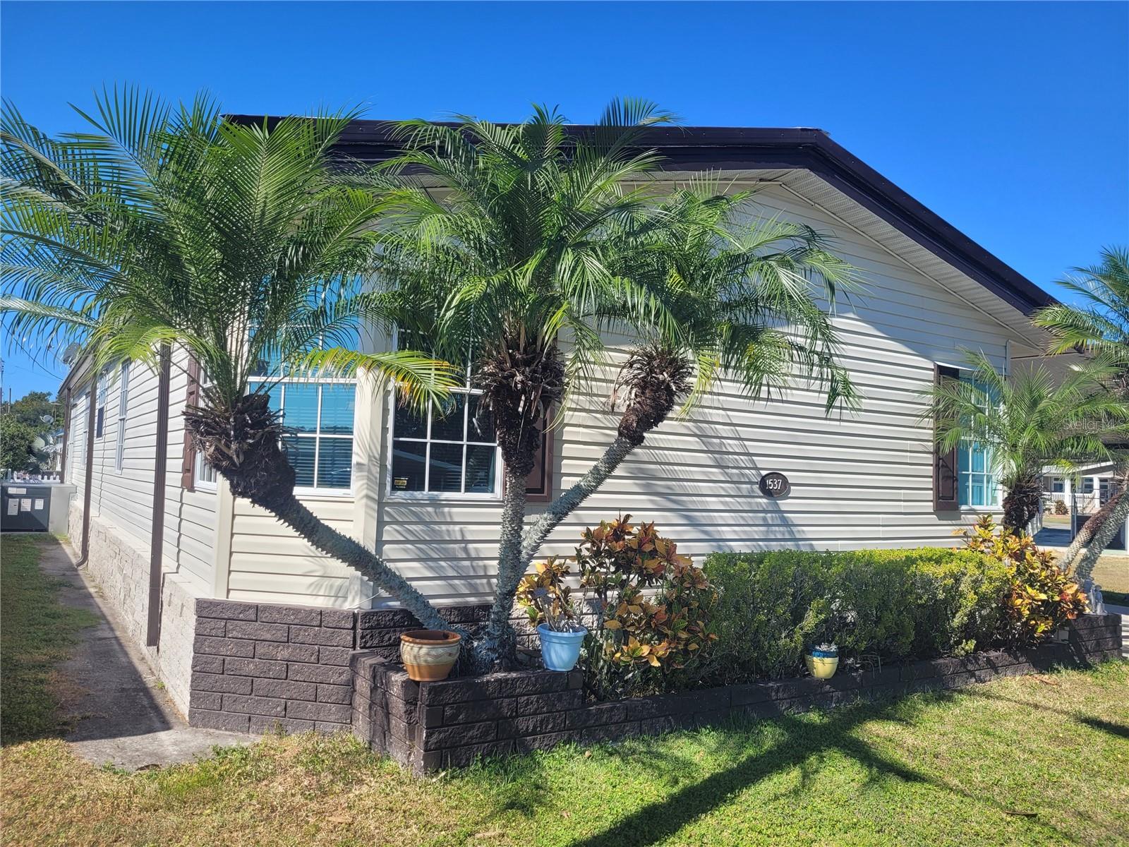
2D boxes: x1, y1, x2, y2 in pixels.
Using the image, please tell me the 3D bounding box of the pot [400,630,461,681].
[{"bbox_3d":[-0.667,1.155,4.212,0.299,0.200,0.299,3,-4,-8],"label":"pot"}]

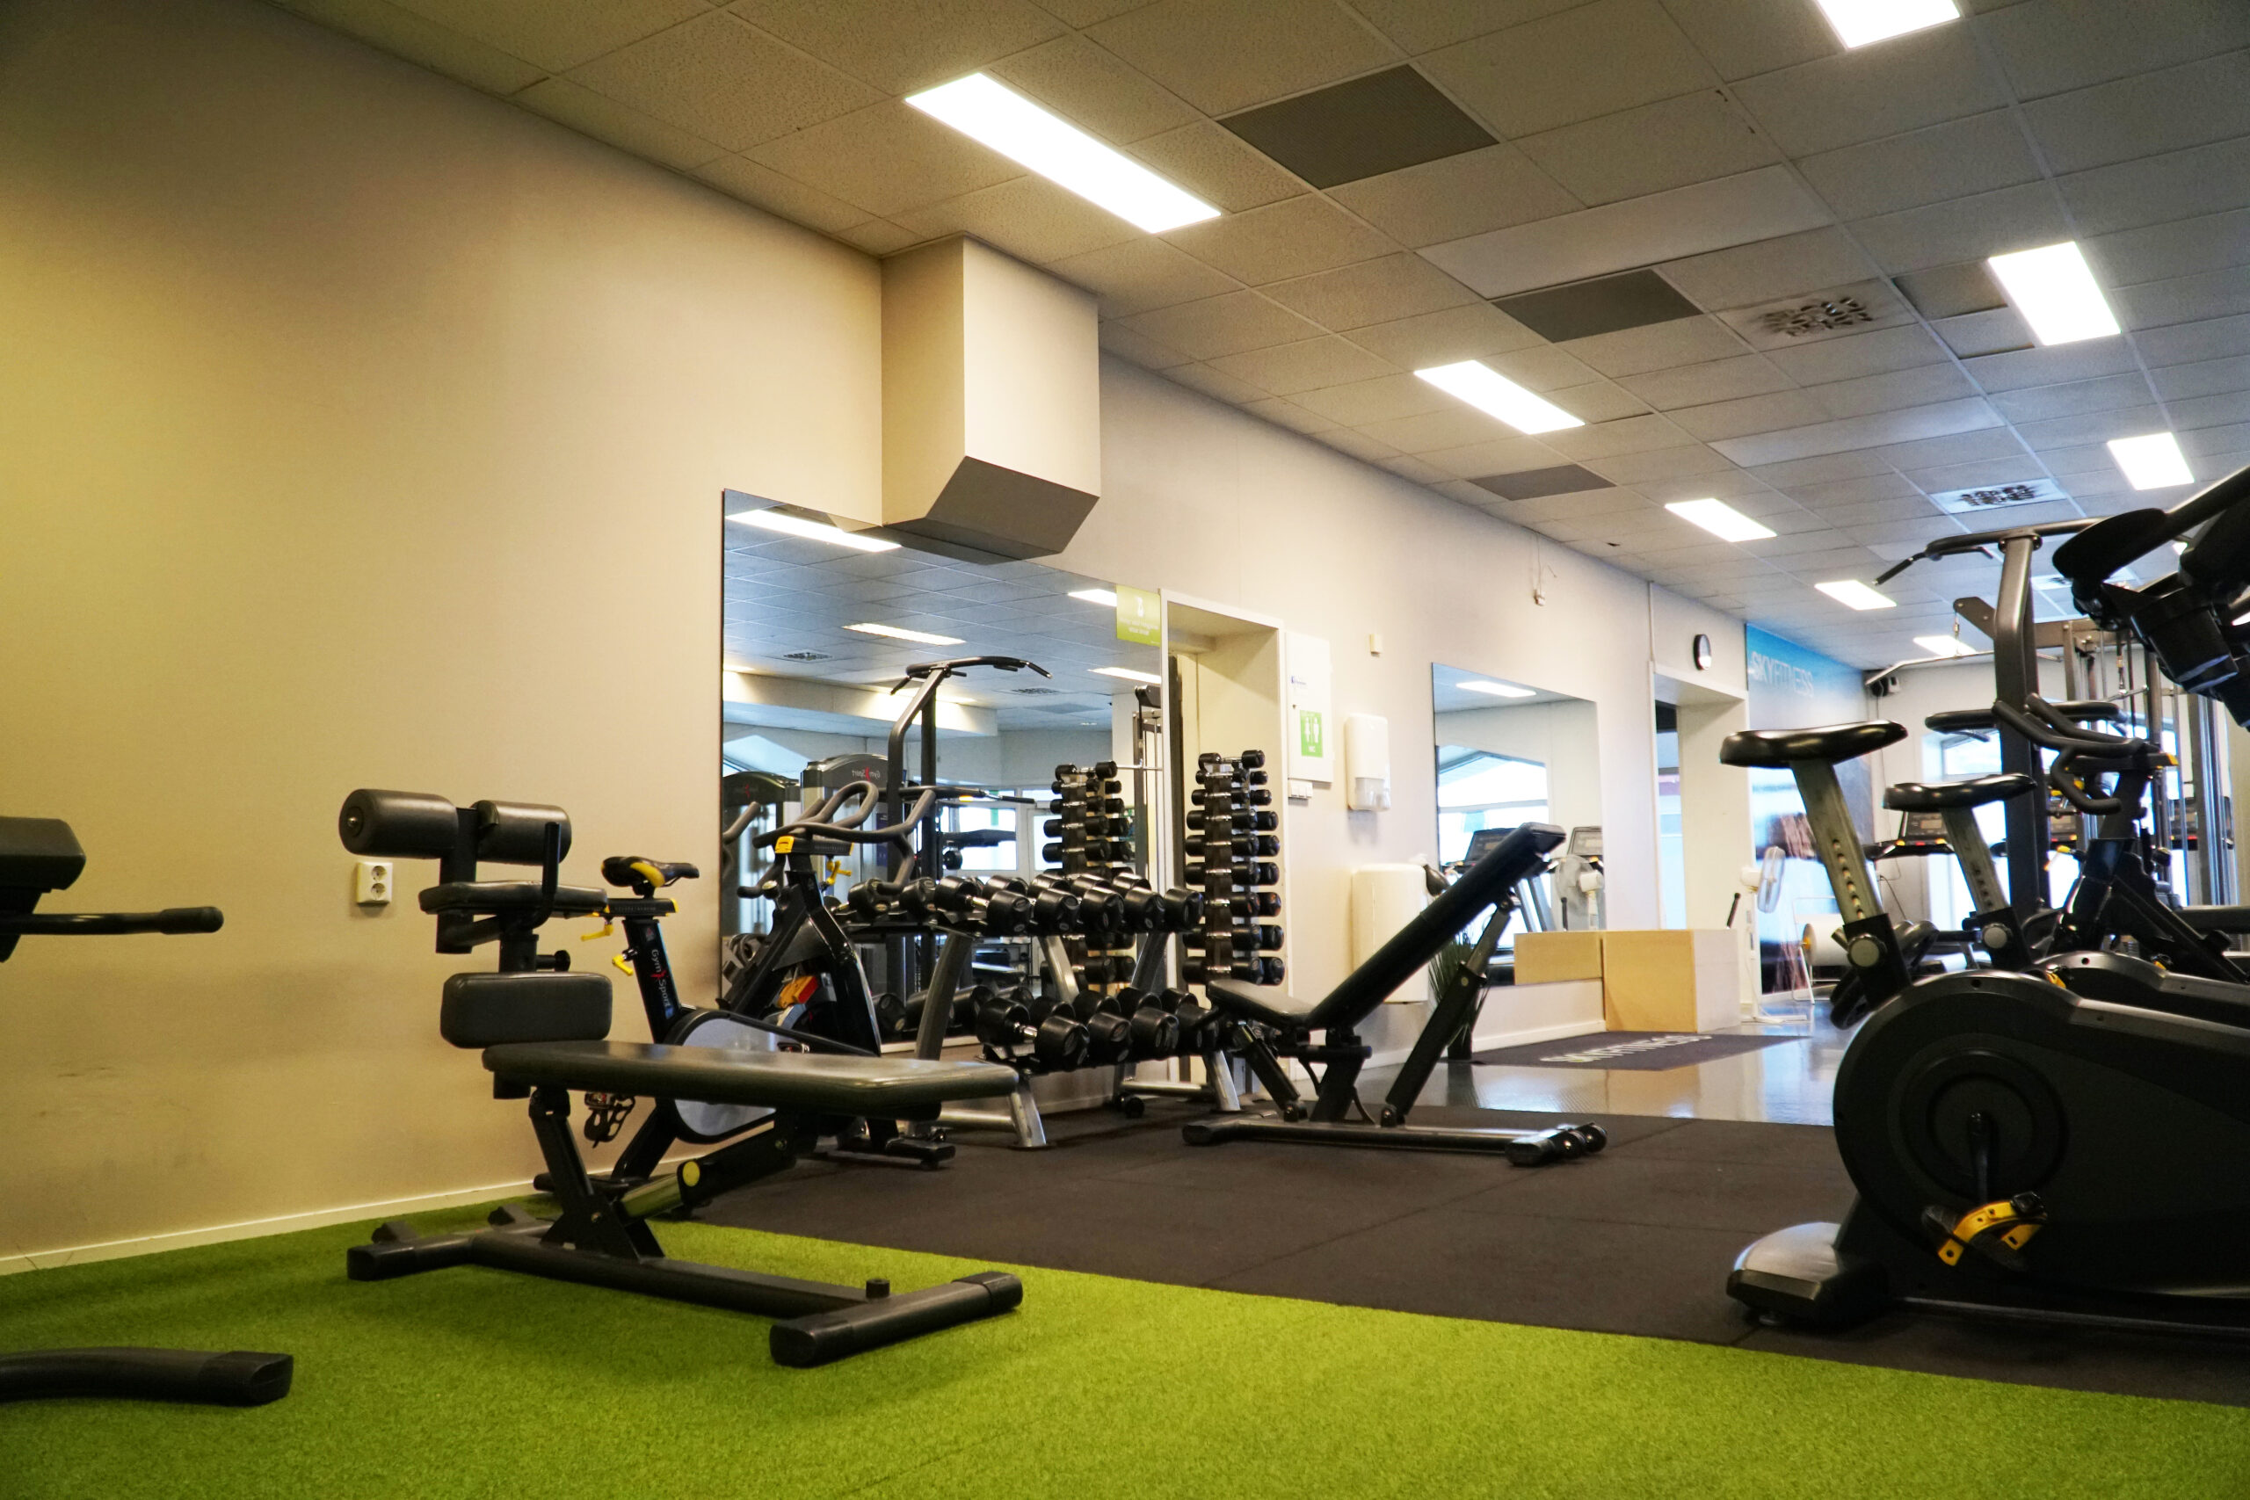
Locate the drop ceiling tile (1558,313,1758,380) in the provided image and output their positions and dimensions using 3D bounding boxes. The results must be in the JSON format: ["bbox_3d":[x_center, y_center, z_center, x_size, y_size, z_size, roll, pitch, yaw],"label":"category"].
[{"bbox_3d":[2.076,-1.573,6.585,0.600,0.020,0.600,-3,-5,36],"label":"drop ceiling tile"}]

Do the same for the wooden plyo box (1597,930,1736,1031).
[{"bbox_3d":[3.372,1.414,10.416,0.525,0.590,0.790,-4,-6,36],"label":"wooden plyo box"}]

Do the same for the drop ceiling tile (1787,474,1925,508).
[{"bbox_3d":[3.886,-1.386,9.011,0.600,0.020,0.600,-3,-5,36],"label":"drop ceiling tile"}]

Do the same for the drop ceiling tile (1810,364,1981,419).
[{"bbox_3d":[3.265,-1.527,7.159,0.600,0.025,0.600,-3,-5,36],"label":"drop ceiling tile"}]

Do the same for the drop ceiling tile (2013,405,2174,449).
[{"bbox_3d":[4.450,-1.482,7.762,0.600,0.020,0.600,-3,-5,36],"label":"drop ceiling tile"}]

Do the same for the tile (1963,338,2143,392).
[{"bbox_3d":[3.745,-1.555,6.795,0.600,0.025,0.600,-3,-5,36],"label":"tile"}]

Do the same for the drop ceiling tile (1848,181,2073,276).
[{"bbox_3d":[2.674,-1.661,5.371,0.600,0.025,0.600,-3,-5,36],"label":"drop ceiling tile"}]

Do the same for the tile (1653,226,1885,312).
[{"bbox_3d":[2.201,-1.643,5.759,0.600,0.020,0.600,-4,-6,36],"label":"tile"}]

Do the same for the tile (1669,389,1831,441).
[{"bbox_3d":[2.787,-1.500,7.540,0.600,0.020,0.600,-3,-5,36],"label":"tile"}]

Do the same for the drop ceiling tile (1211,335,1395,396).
[{"bbox_3d":[0.744,-1.548,6.809,0.600,0.020,0.600,-4,-6,36],"label":"drop ceiling tile"}]

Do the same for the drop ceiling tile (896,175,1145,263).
[{"bbox_3d":[-0.329,-1.682,5.385,0.591,0.020,0.591,-4,-6,37],"label":"drop ceiling tile"}]

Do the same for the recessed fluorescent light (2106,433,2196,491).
[{"bbox_3d":[5.115,-1.447,8.406,0.300,0.050,1.200,-3,-5,36],"label":"recessed fluorescent light"}]

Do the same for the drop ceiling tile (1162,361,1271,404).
[{"bbox_3d":[0.401,-1.538,7.058,0.210,0.020,0.600,-3,-5,36],"label":"drop ceiling tile"}]

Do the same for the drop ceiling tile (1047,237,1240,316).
[{"bbox_3d":[0.025,-1.674,6.003,0.610,0.020,0.610,-3,-6,37],"label":"drop ceiling tile"}]

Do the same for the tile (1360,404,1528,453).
[{"bbox_3d":[1.476,-1.477,7.788,0.591,0.020,0.591,-4,-6,37],"label":"tile"}]

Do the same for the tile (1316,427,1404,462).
[{"bbox_3d":[1.137,-1.462,8.017,0.186,0.025,0.600,-3,-5,36],"label":"tile"}]

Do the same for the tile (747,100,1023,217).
[{"bbox_3d":[-0.678,-1.699,4.856,0.600,0.025,0.600,-3,-5,36],"label":"tile"}]

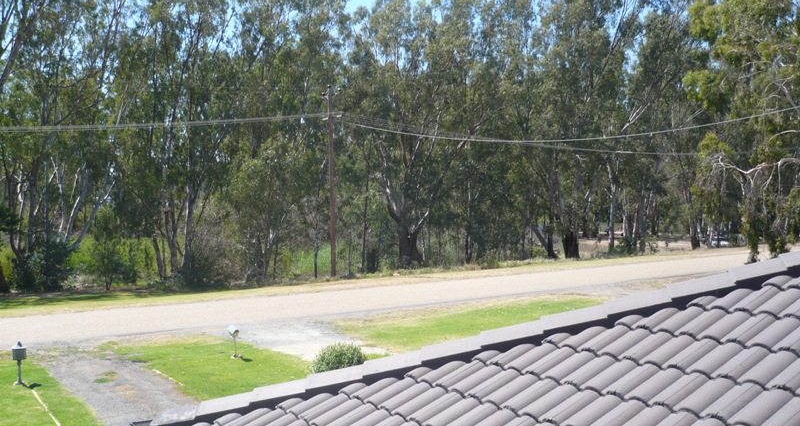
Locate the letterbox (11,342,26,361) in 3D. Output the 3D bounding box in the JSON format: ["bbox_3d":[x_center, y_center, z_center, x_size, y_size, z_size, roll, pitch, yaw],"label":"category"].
[{"bbox_3d":[-8.996,3.263,19.100,0.320,0.430,0.360,-1,1,-39],"label":"letterbox"}]

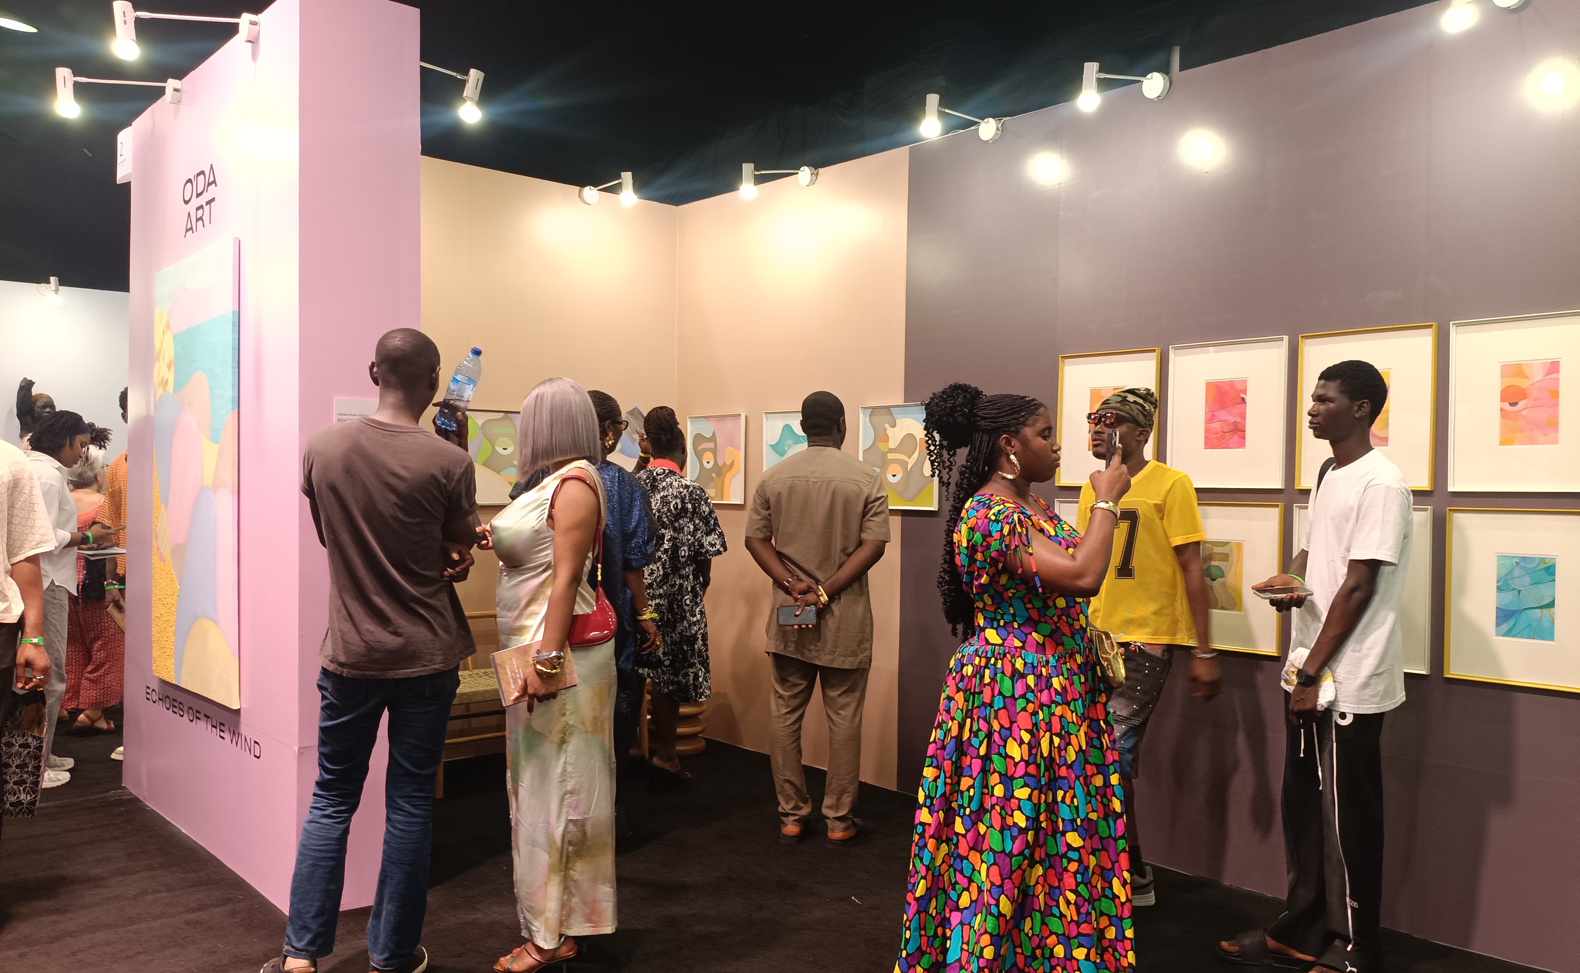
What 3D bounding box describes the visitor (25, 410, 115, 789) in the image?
[{"bbox_3d":[-3.322,0.498,5.463,0.520,1.680,0.460,0,1,-40],"label":"visitor"}]

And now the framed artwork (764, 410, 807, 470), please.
[{"bbox_3d":[0.043,-0.143,5.853,0.035,0.474,0.502,0,1,-42],"label":"framed artwork"}]

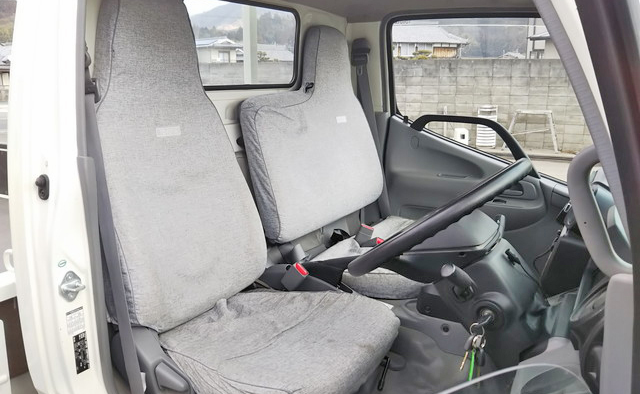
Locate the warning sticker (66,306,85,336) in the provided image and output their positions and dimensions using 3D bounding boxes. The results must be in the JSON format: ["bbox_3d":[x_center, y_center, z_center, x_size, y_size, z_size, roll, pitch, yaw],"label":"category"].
[{"bbox_3d":[-0.527,0.270,1.198,0.005,0.054,0.042,8,15,30],"label":"warning sticker"}]

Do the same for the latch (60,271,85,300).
[{"bbox_3d":[-0.515,0.193,1.168,0.032,0.062,0.046,8,15,30],"label":"latch"}]

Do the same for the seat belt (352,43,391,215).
[{"bbox_3d":[0.237,-0.294,2.433,0.250,0.775,0.110,8,15,30],"label":"seat belt"}]

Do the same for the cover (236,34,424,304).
[{"bbox_3d":[0.173,-0.172,1.921,0.700,0.865,0.800,8,15,30],"label":"cover"}]

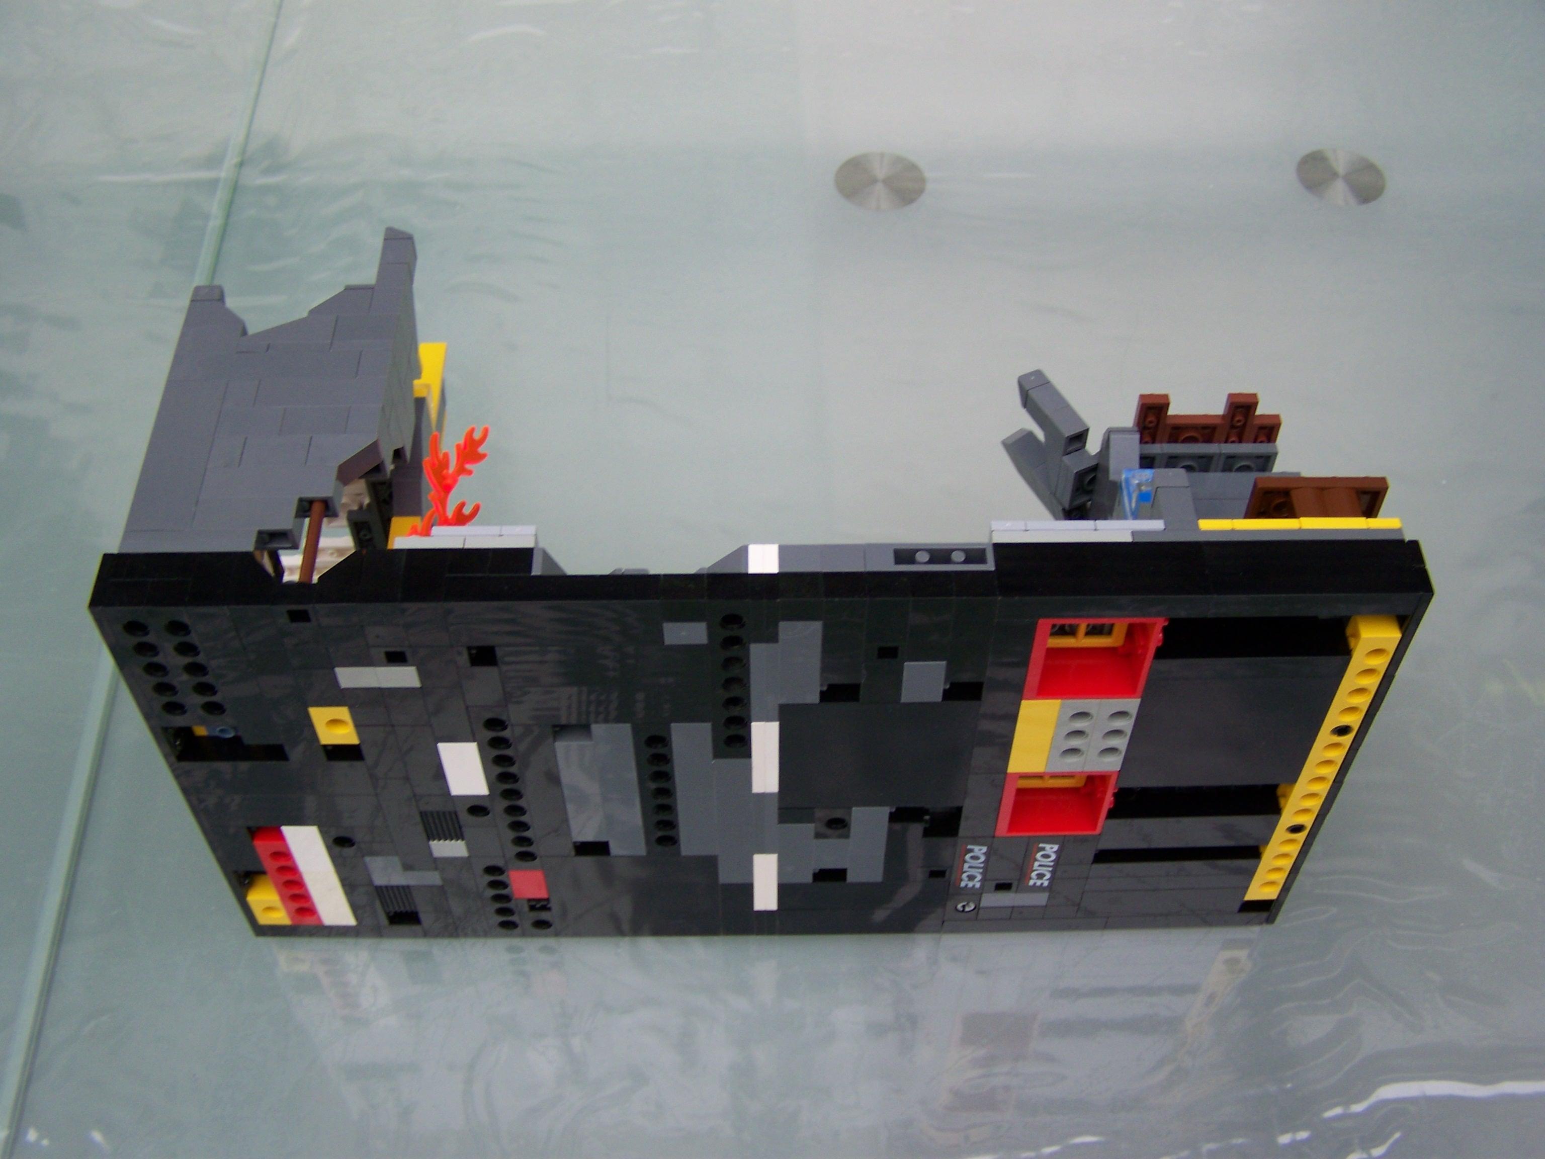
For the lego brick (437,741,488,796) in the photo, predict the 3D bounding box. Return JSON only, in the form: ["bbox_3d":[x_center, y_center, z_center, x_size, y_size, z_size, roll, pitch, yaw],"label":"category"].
[{"bbox_3d":[-0.077,0.044,0.424,0.010,0.024,0.008,-1,51,-1],"label":"lego brick"}]

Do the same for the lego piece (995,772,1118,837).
[{"bbox_3d":[0.076,0.054,0.457,0.030,0.032,0.016,-1,51,0],"label":"lego piece"}]

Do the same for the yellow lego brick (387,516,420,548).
[{"bbox_3d":[-0.097,-0.010,0.452,0.008,0.012,0.011,-1,51,-1],"label":"yellow lego brick"}]

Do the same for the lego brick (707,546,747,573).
[{"bbox_3d":[-0.010,-0.002,0.379,0.010,0.009,0.008,-1,51,-1],"label":"lego brick"}]

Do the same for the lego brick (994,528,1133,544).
[{"bbox_3d":[0.065,-0.007,0.384,0.032,0.009,0.003,-1,51,-1],"label":"lego brick"}]

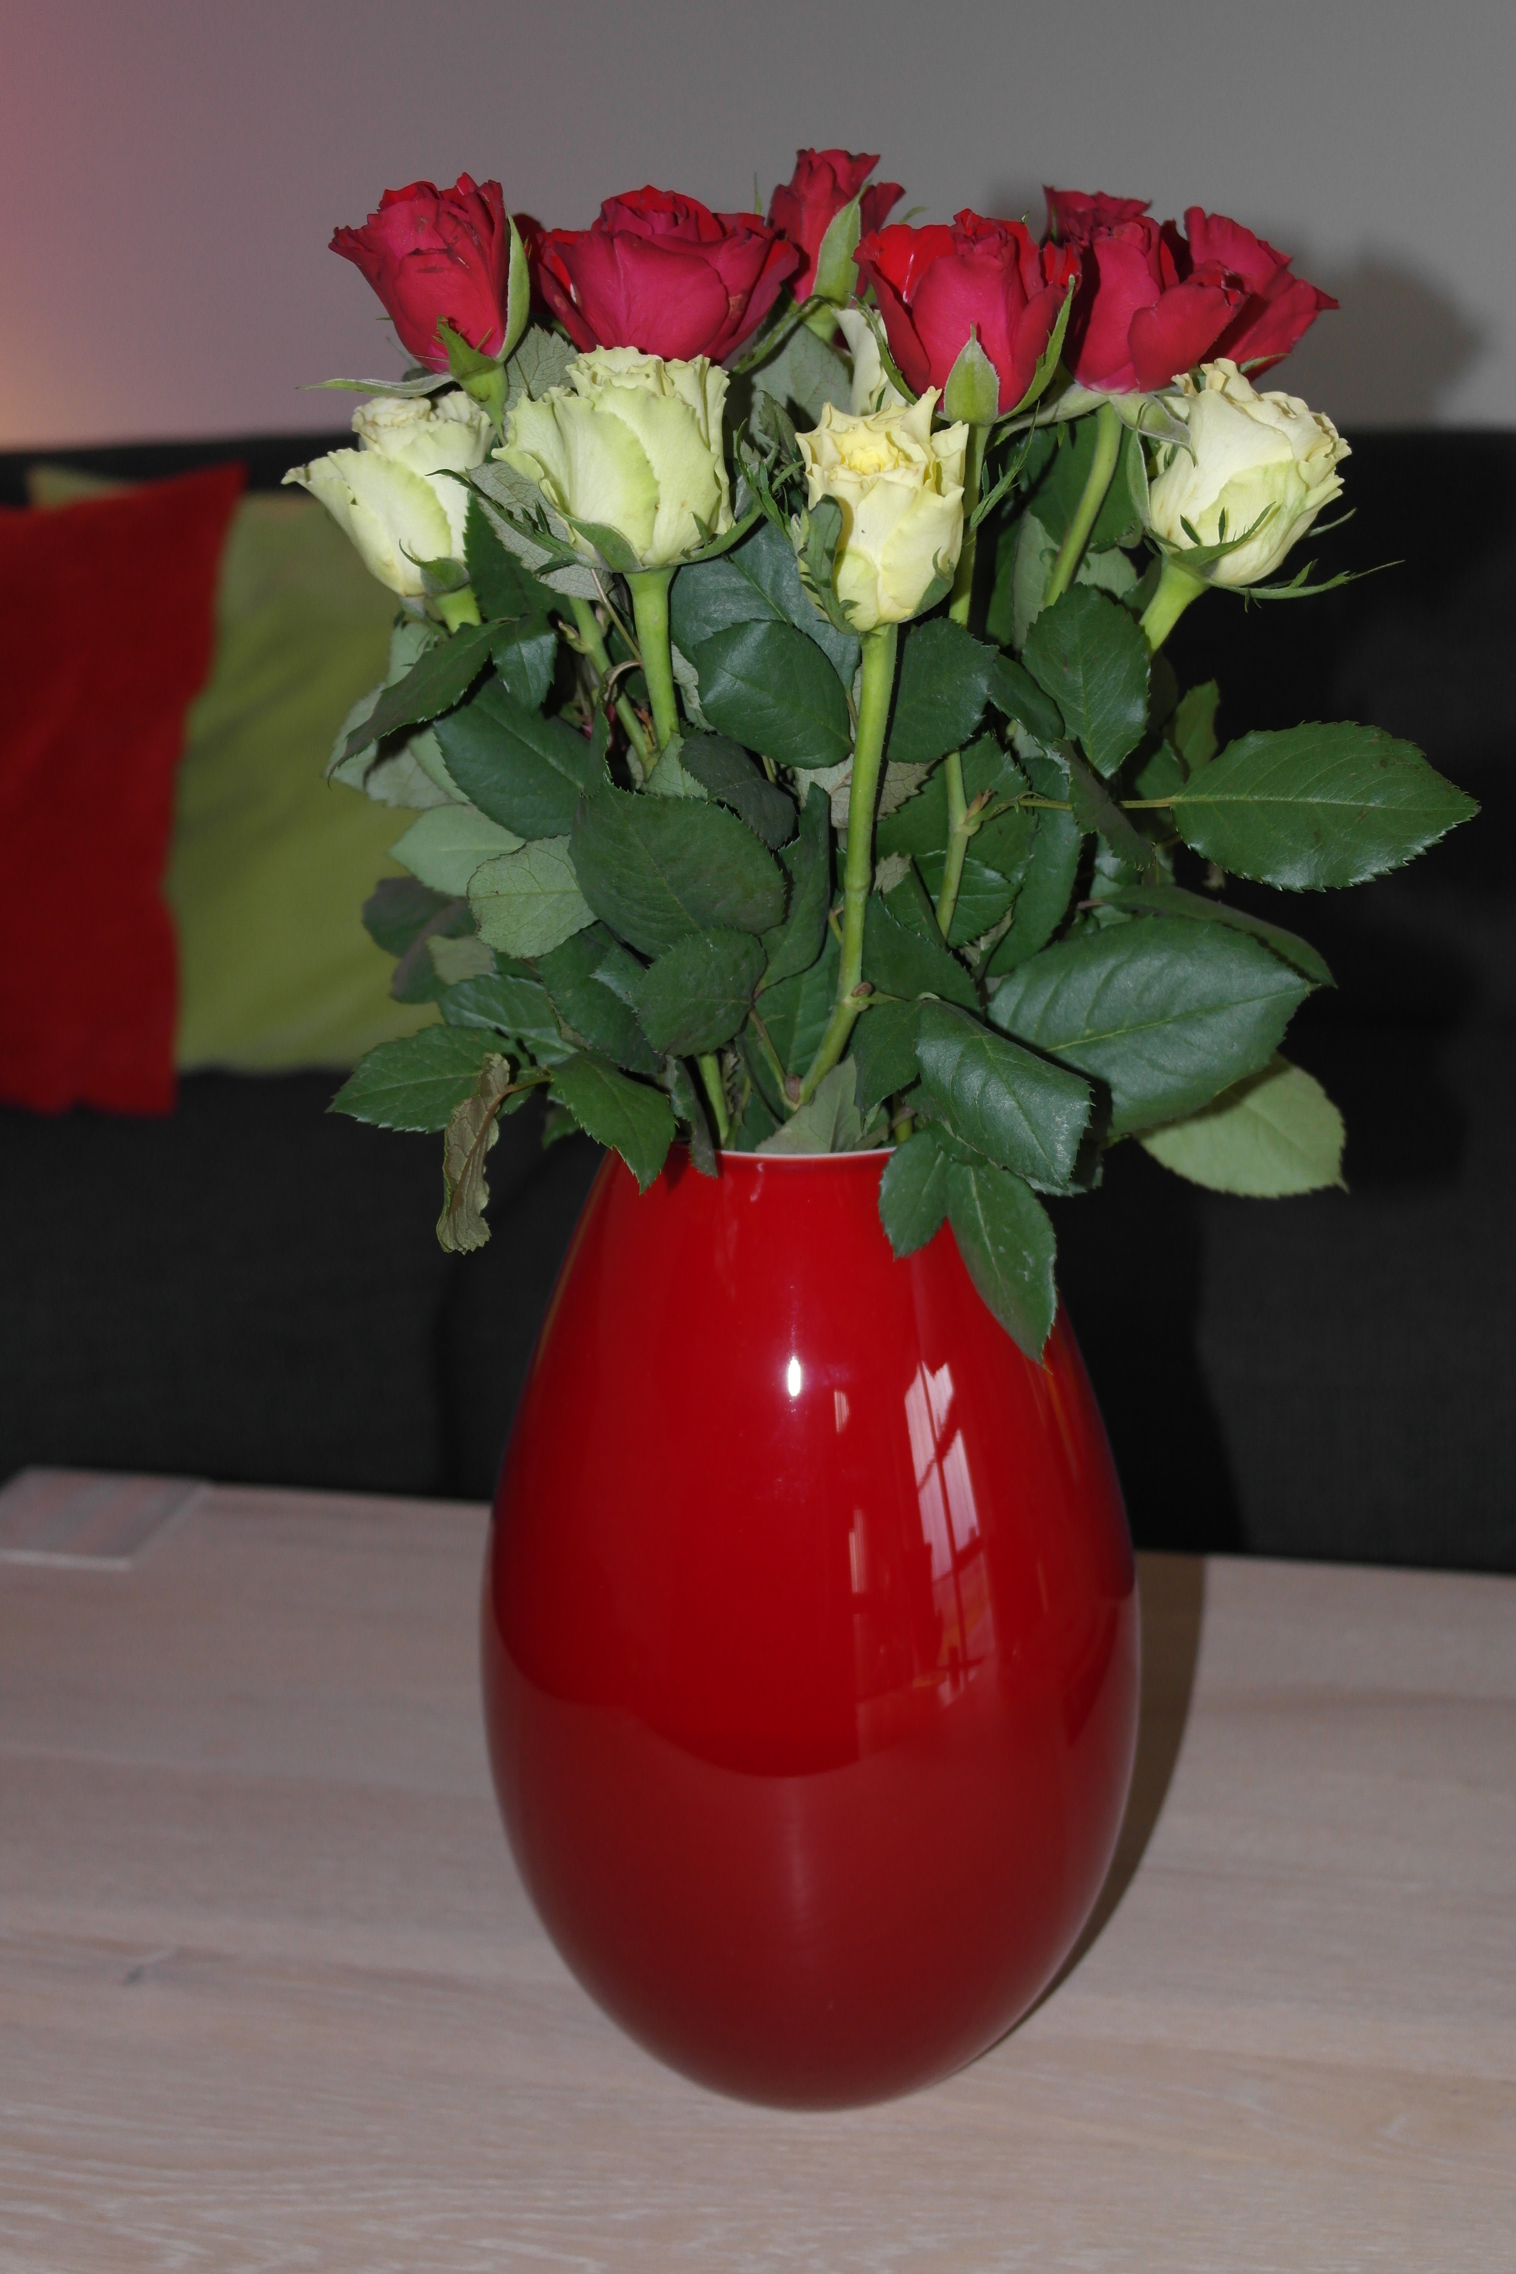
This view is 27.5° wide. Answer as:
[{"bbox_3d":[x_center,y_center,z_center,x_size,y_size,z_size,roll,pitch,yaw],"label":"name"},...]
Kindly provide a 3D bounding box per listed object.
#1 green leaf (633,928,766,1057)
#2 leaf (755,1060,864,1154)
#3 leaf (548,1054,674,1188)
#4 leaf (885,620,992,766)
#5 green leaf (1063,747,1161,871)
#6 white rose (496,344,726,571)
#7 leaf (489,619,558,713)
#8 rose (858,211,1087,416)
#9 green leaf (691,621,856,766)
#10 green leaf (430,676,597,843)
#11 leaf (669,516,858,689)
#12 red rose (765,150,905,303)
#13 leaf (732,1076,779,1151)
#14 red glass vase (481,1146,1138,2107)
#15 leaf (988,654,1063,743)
[{"bbox_3d":[-0.013,-0.032,0.676,0.031,0.029,0.010,3,-12,9],"label":"green leaf"},{"bbox_3d":[0.013,-0.006,0.785,0.028,0.028,0.014,15,6,1],"label":"leaf"},{"bbox_3d":[-0.036,-0.004,0.765,0.028,0.041,0.015,-30,-6,-2],"label":"leaf"},{"bbox_3d":[0.043,-0.108,0.755,0.028,0.037,0.014,11,6,-4],"label":"leaf"},{"bbox_3d":[0.087,-0.080,0.760,0.012,0.040,0.018,-43,-10,34],"label":"green leaf"},{"bbox_3d":[-0.034,-0.160,0.730,0.051,0.050,0.051,-6,18,0],"label":"white rose"},{"bbox_3d":[-0.056,-0.114,0.750,0.017,0.026,0.010,-1,-15,-6],"label":"leaf"},{"bbox_3d":[0.048,-0.190,0.717,0.052,0.049,0.050,-1,13,0],"label":"rose"},{"bbox_3d":[0.003,-0.107,0.745,0.039,0.039,0.010,6,-24,0],"label":"green leaf"},{"bbox_3d":[-0.052,-0.083,0.682,0.042,0.027,0.010,43,-1,-6],"label":"green leaf"},{"bbox_3d":[0.002,-0.130,0.750,0.039,0.052,0.014,-44,-6,-6],"label":"leaf"},{"bbox_3d":[0.020,-0.238,0.810,0.037,0.042,0.037,1,13,0],"label":"red rose"},{"bbox_3d":[0.000,-0.006,0.722,0.015,0.021,0.008,-6,6,-7],"label":"leaf"},{"bbox_3d":[0.014,0.126,0.829,0.176,0.265,0.176,-1,13,0],"label":"red glass vase"},{"bbox_3d":[0.060,-0.096,0.680,0.018,0.030,0.009,-45,7,-35],"label":"leaf"}]

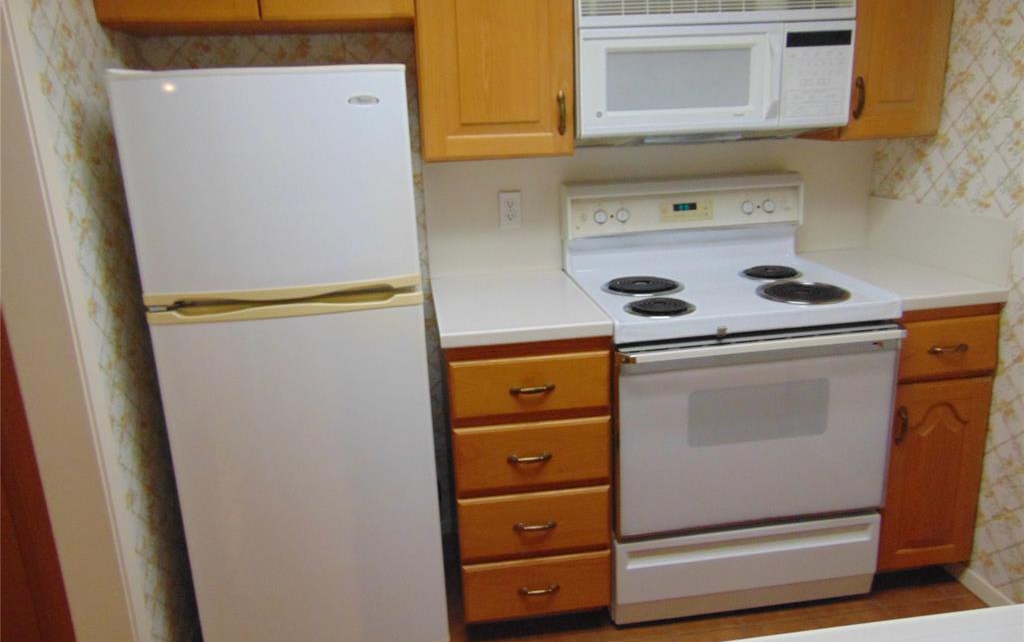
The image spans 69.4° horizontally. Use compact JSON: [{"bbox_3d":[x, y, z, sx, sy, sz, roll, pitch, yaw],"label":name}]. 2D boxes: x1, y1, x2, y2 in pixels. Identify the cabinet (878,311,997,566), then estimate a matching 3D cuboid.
[{"bbox_3d":[1.129,0.264,2.331,0.291,0.792,0.630,-5,16,-6],"label":"cabinet"}]

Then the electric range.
[{"bbox_3d":[0.601,0.196,2.218,0.760,1.183,0.675,-5,16,-6],"label":"electric range"}]

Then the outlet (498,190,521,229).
[{"bbox_3d":[-0.003,-0.350,2.335,0.071,0.115,0.012,-5,16,-6],"label":"outlet"}]

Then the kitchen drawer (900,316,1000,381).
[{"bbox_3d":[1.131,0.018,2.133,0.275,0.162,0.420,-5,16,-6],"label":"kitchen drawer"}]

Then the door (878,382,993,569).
[{"bbox_3d":[1.193,0.444,2.113,0.287,0.590,0.022,-4,16,-7],"label":"door"}]

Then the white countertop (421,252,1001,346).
[{"bbox_3d":[0.524,-0.087,2.153,1.482,0.039,0.632,-5,16,-6],"label":"white countertop"}]

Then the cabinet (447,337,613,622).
[{"bbox_3d":[0.021,0.352,2.207,0.407,0.792,0.630,-5,16,-6],"label":"cabinet"}]

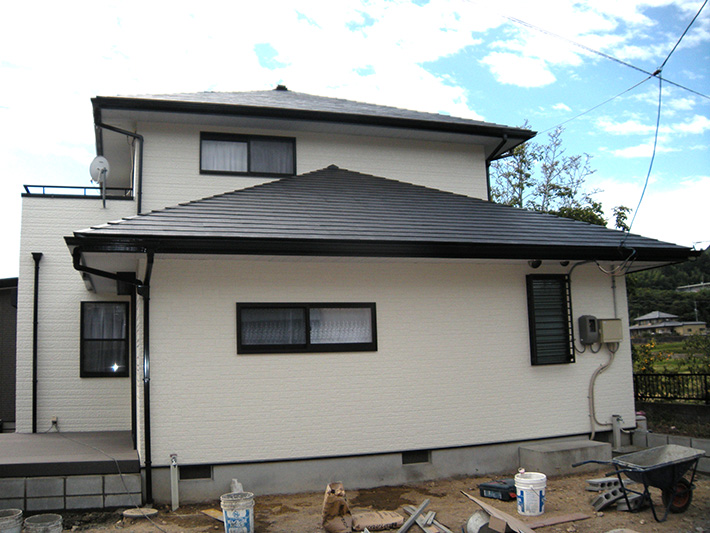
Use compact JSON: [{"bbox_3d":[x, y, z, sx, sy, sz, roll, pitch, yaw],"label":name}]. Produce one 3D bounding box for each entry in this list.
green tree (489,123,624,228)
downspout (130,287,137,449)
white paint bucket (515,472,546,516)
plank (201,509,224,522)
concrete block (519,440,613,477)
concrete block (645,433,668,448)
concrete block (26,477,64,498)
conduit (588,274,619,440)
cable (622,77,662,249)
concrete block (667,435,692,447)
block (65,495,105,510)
[{"bbox_3d":[5.023,0.045,17.756,3.700,7.380,3.600,-4,-8,16],"label":"green tree"},{"bbox_3d":[-2.801,1.279,9.093,0.075,2.050,0.080,1,-8,-19],"label":"downspout"},{"bbox_3d":[1.636,2.133,6.711,0.305,0.350,0.305,-2,-7,0],"label":"white paint bucket"},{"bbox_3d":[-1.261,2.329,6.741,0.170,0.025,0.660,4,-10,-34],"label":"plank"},{"bbox_3d":[2.543,2.317,8.676,1.030,0.285,0.620,1,-8,-19],"label":"concrete block"},{"bbox_3d":[3.963,2.285,9.353,0.150,0.190,0.390,1,-9,-18],"label":"concrete block"},{"bbox_3d":[-3.099,2.207,7.206,0.390,0.190,0.150,1,-9,-18],"label":"concrete block"},{"bbox_3d":[3.282,1.197,9.447,0.490,2.200,0.080,1,-8,-19],"label":"conduit"},{"bbox_3d":[3.194,-1.182,8.006,0.420,2.050,0.450,1,-8,-19],"label":"cable"},{"bbox_3d":[4.069,2.236,8.964,0.150,0.190,0.390,1,-9,-18],"label":"concrete block"},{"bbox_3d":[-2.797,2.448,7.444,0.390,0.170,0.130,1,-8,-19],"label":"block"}]

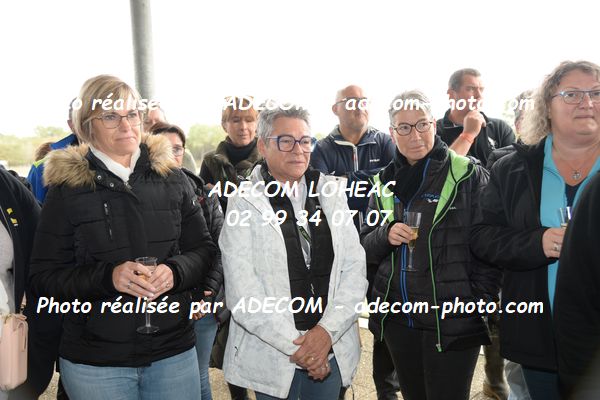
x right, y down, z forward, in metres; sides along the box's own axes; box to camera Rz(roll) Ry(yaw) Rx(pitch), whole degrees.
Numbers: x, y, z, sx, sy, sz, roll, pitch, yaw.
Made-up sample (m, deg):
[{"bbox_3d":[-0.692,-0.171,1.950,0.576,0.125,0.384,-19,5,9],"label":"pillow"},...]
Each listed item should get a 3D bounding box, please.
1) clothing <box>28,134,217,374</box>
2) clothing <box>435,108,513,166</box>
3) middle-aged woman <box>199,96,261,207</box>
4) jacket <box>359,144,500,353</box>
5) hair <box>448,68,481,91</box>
[{"bbox_3d":[-0.527,0.125,1.890,0.550,0.665,0.370,-4,5,-30],"label":"clothing"},{"bbox_3d":[0.920,-0.140,3.500,0.550,0.700,0.340,-2,5,-5],"label":"clothing"},{"bbox_3d":[-0.275,0.360,2.970,0.500,1.670,0.360,-2,5,-10],"label":"middle-aged woman"},{"bbox_3d":[0.455,0.137,2.230,0.490,0.710,0.340,1,5,28],"label":"jacket"},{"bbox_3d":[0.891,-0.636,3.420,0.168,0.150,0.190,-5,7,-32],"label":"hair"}]

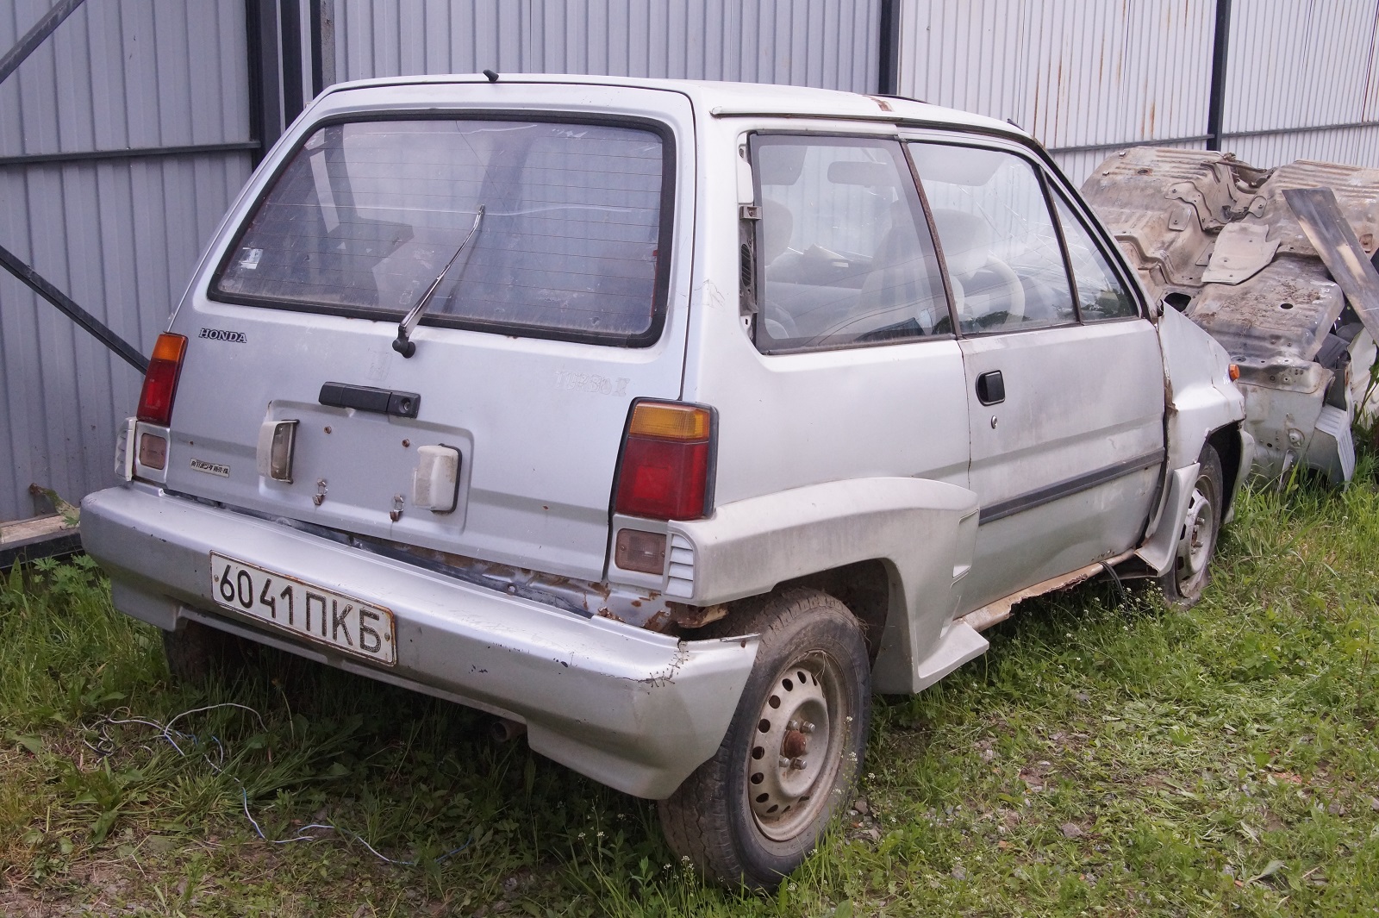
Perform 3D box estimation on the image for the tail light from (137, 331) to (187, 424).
[{"bbox_3d":[-1.123,-0.174,3.433,0.160,0.196,0.088,9,5,34],"label":"tail light"}]

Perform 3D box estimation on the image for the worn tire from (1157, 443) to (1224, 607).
[{"bbox_3d":[1.448,0.202,4.826,0.180,0.530,0.570,9,12,34],"label":"worn tire"}]

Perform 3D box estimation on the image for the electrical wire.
[{"bbox_3d":[-0.952,0.680,3.449,0.380,0.080,1.190,-10,16,-43],"label":"electrical wire"}]

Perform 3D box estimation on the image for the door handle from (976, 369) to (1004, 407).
[{"bbox_3d":[0.659,-0.156,3.527,0.030,0.075,0.145,2,8,35],"label":"door handle"}]

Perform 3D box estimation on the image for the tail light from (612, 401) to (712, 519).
[{"bbox_3d":[-0.035,0.002,2.699,0.160,0.196,0.088,9,5,34],"label":"tail light"}]

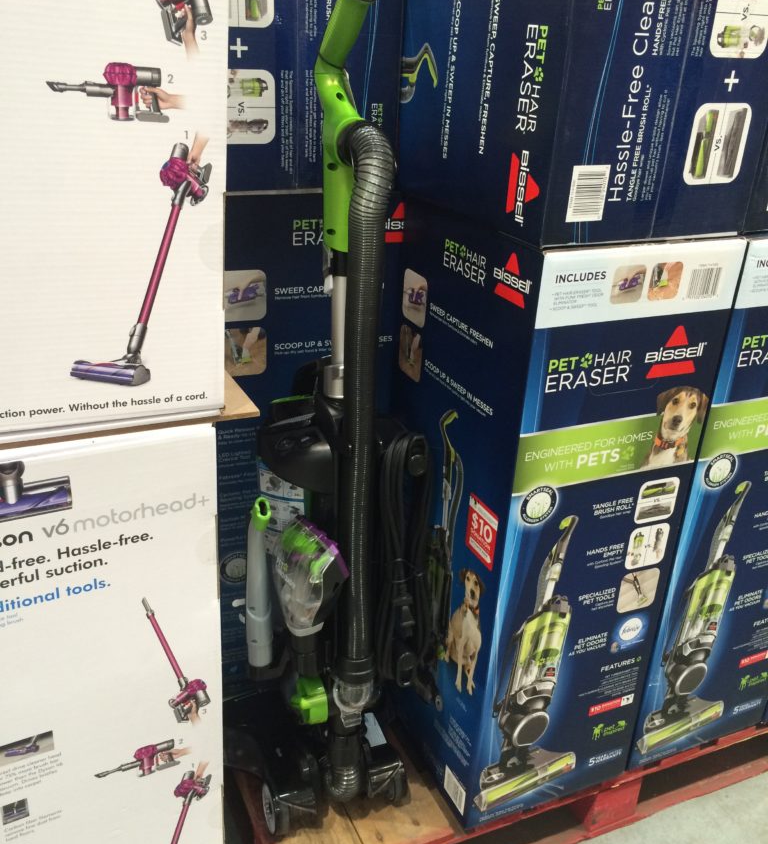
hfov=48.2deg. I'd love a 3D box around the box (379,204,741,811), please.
[{"bbox_3d":[0.217,0.131,1.319,0.305,0.888,0.333,-8,27,-24],"label":"box"}]

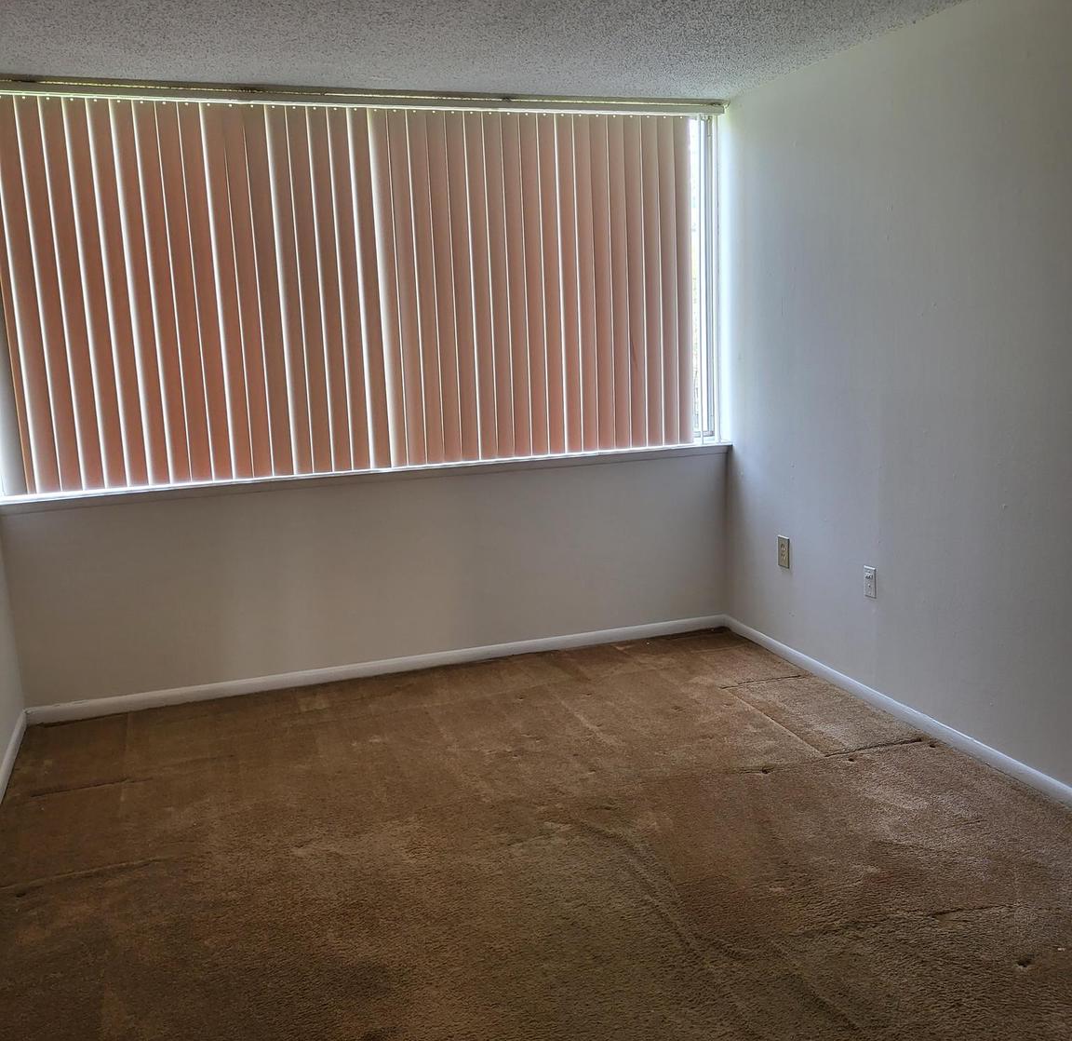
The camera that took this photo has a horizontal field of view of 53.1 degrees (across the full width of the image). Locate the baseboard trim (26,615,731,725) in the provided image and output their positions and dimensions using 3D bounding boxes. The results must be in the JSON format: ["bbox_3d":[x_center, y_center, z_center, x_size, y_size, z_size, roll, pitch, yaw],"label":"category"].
[{"bbox_3d":[-0.543,0.631,4.712,3.100,0.067,0.016,-6,11,-18],"label":"baseboard trim"}]

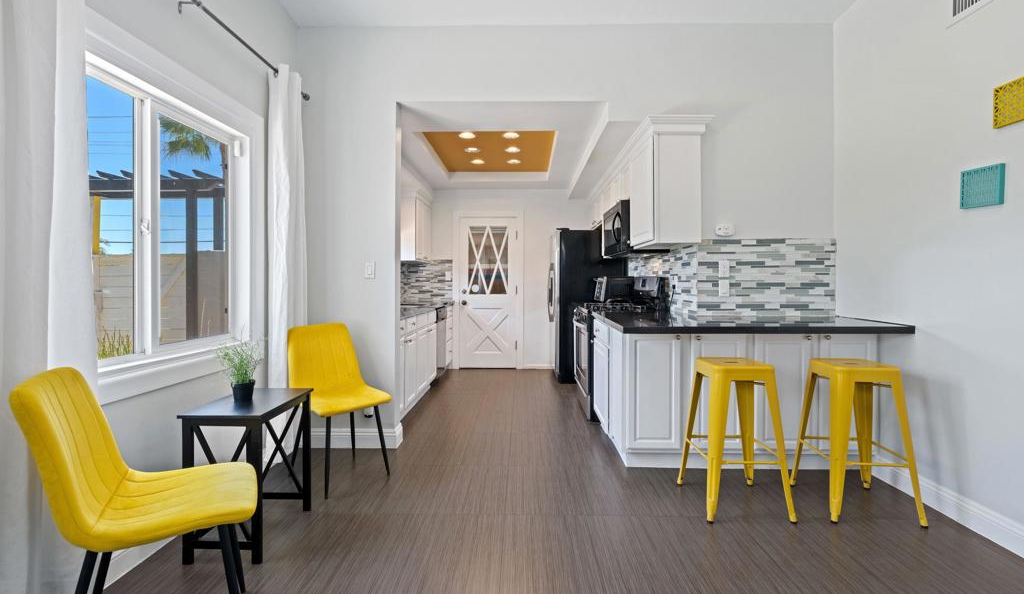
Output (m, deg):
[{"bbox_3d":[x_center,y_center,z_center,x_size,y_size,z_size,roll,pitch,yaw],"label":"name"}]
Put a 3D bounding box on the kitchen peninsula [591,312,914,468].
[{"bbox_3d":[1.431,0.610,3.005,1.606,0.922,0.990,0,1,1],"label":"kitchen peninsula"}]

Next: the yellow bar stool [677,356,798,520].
[{"bbox_3d":[1.169,0.717,2.410,0.440,0.745,0.440,0,1,1],"label":"yellow bar stool"}]

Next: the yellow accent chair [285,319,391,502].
[{"bbox_3d":[-1.041,0.632,2.731,0.530,0.895,0.450,1,1,41],"label":"yellow accent chair"}]

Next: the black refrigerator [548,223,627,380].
[{"bbox_3d":[0.925,0.100,5.740,0.870,1.785,0.890,0,1,1],"label":"black refrigerator"}]

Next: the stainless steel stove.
[{"bbox_3d":[0.966,0.430,4.200,0.720,1.210,0.762,0,1,1],"label":"stainless steel stove"}]

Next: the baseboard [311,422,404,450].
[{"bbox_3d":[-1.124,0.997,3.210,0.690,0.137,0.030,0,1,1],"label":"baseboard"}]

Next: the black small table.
[{"bbox_3d":[-1.192,0.789,2.115,0.345,0.615,0.500,0,1,1],"label":"black small table"}]

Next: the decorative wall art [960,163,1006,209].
[{"bbox_3d":[2.198,-0.512,2.127,0.027,0.182,0.180,0,1,1],"label":"decorative wall art"}]

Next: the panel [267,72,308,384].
[{"bbox_3d":[-1.412,-0.196,2.890,0.120,2.460,0.380,0,1,1],"label":"panel"}]

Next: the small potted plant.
[{"bbox_3d":[-1.265,0.337,2.120,0.200,0.290,0.190,0,1,1],"label":"small potted plant"}]

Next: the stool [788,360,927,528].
[{"bbox_3d":[1.790,0.717,2.388,0.440,0.745,0.440,0,1,6],"label":"stool"}]

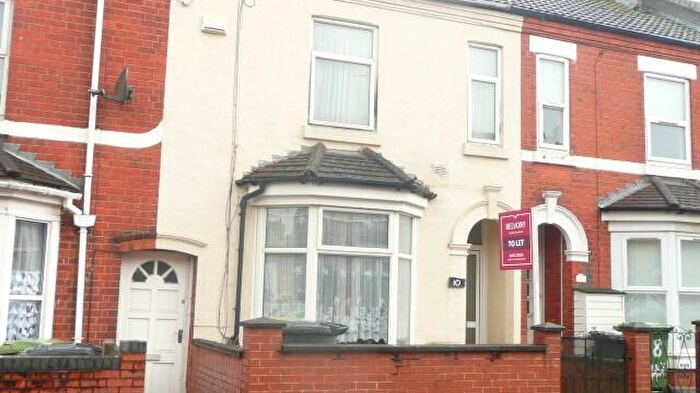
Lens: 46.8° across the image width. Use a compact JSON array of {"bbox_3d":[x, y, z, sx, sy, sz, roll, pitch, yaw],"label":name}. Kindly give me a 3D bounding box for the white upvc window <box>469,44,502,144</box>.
[{"bbox_3d":[1.967,-1.493,11.869,0.568,1.453,0.090,5,-8,-22],"label":"white upvc window"}]

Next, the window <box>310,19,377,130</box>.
[{"bbox_3d":[-0.086,-1.662,11.034,0.967,1.493,0.090,5,-8,-22],"label":"window"}]

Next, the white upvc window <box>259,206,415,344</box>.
[{"bbox_3d":[-0.066,1.062,10.264,2.220,1.770,0.580,5,-8,-22],"label":"white upvc window"}]

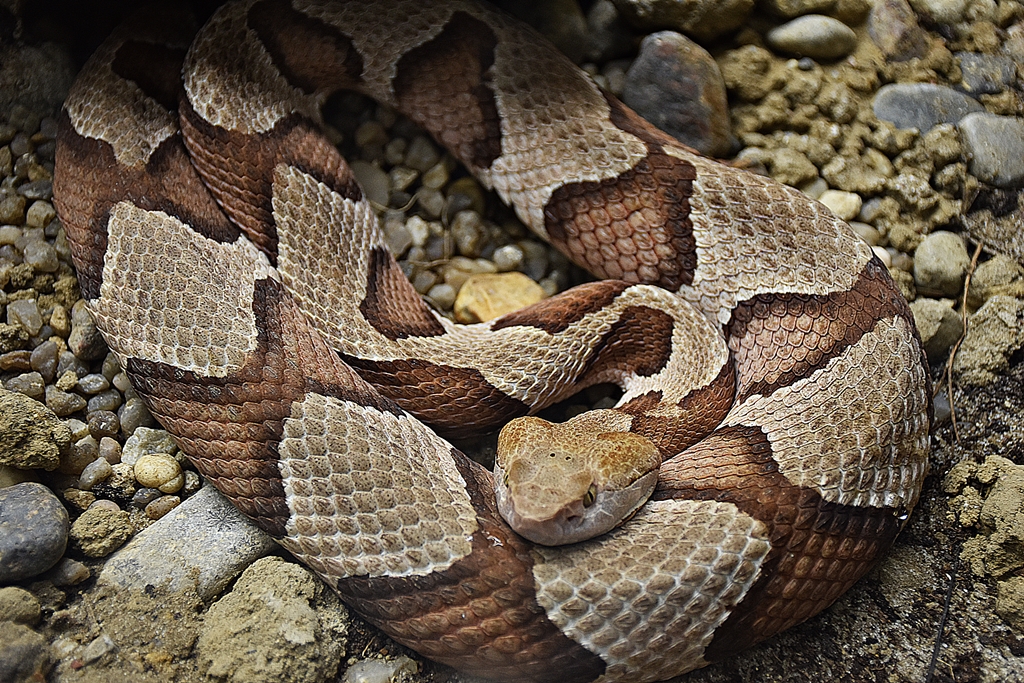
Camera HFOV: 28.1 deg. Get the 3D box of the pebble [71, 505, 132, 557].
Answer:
[{"bbox_3d":[-0.091,0.042,0.455,0.014,0.009,0.011,15,50,13],"label":"pebble"}]

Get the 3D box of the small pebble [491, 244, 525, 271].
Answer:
[{"bbox_3d":[-0.001,-0.021,0.513,0.008,0.006,0.007,0,48,0],"label":"small pebble"}]

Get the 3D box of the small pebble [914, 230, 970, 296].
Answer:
[{"bbox_3d":[0.122,-0.022,0.582,0.017,0.017,0.018,0,50,0],"label":"small pebble"}]

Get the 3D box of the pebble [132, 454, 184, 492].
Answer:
[{"bbox_3d":[-0.080,0.030,0.464,0.011,0.008,0.010,-11,49,-10],"label":"pebble"}]

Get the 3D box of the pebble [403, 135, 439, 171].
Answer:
[{"bbox_3d":[-0.024,-0.049,0.540,0.009,0.008,0.010,0,48,0],"label":"pebble"}]

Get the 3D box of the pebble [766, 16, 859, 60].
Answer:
[{"bbox_3d":[0.095,-0.096,0.646,0.029,0.013,0.016,4,50,3],"label":"pebble"}]

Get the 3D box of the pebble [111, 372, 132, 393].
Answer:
[{"bbox_3d":[-0.092,0.010,0.485,0.006,0.005,0.006,0,48,0],"label":"pebble"}]

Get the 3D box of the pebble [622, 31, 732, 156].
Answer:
[{"bbox_3d":[0.044,-0.065,0.542,0.029,0.029,0.037,-7,48,-7],"label":"pebble"}]

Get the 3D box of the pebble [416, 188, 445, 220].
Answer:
[{"bbox_3d":[-0.024,-0.041,0.608,0.009,0.007,0.009,0,50,0],"label":"pebble"}]

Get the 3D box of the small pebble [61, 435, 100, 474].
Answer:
[{"bbox_3d":[-0.115,0.030,0.546,0.011,0.009,0.010,-20,53,-16],"label":"small pebble"}]

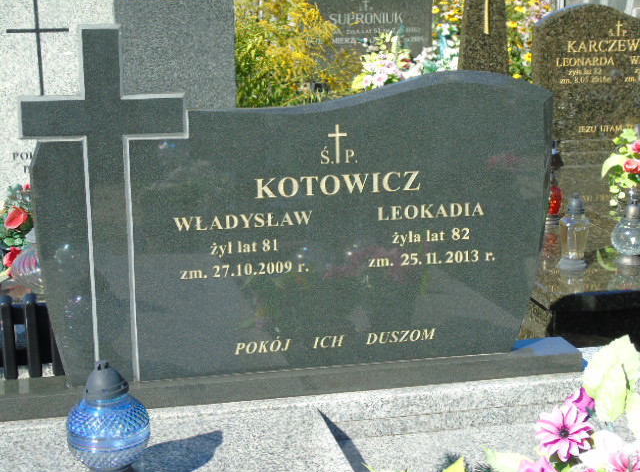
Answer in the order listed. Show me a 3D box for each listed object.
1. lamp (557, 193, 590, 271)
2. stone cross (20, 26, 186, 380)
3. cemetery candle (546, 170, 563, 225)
[{"bbox_3d":[0.805,-0.017,3.620,0.098,0.244,0.098,-3,13,-12],"label":"lamp"},{"bbox_3d":[-0.475,-0.063,2.572,0.353,0.802,0.080,-3,13,-12],"label":"stone cross"},{"bbox_3d":[0.857,-0.142,4.200,0.062,0.196,0.062,-3,13,-12],"label":"cemetery candle"}]

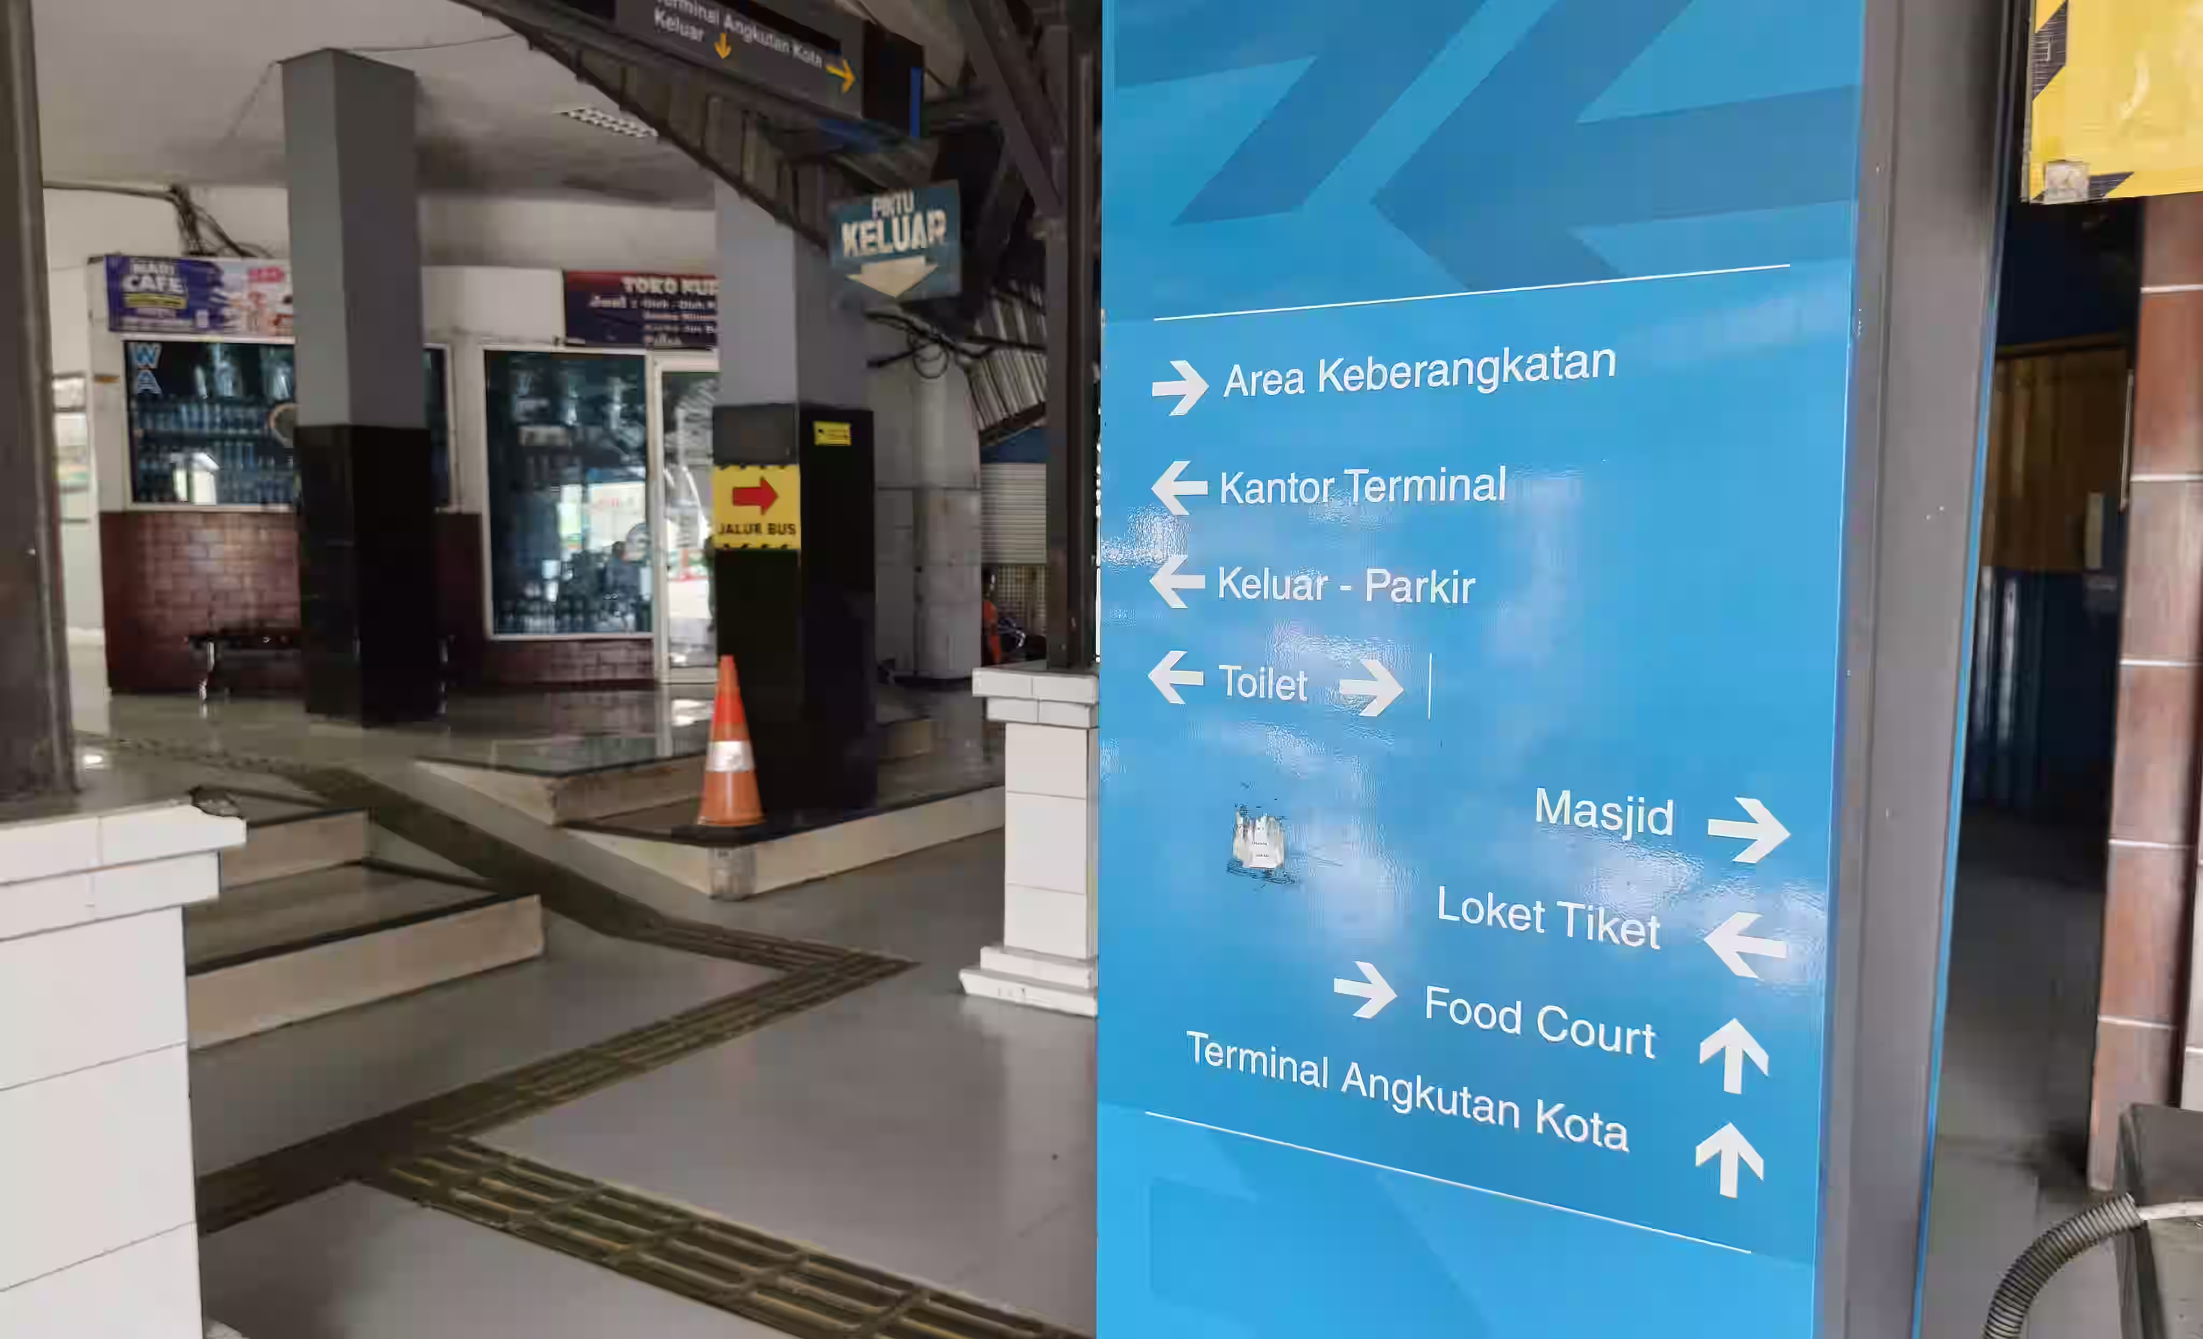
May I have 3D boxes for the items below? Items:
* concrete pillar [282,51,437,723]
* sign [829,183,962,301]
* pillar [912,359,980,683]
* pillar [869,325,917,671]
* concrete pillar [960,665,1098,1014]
[{"bbox_3d":[-4.298,-1.573,8.564,0.530,3.750,0.530,3,5,31],"label":"concrete pillar"},{"bbox_3d":[-0.745,-1.536,5.300,0.590,0.410,0.040,3,5,31],"label":"sign"},{"bbox_3d":[-1.438,-1.414,13.514,0.600,3.200,0.600,3,5,31],"label":"pillar"},{"bbox_3d":[-1.872,-1.501,14.004,0.600,3.300,0.600,3,5,31],"label":"pillar"},{"bbox_3d":[-0.098,0.519,4.788,0.520,1.045,0.520,3,5,31],"label":"concrete pillar"}]

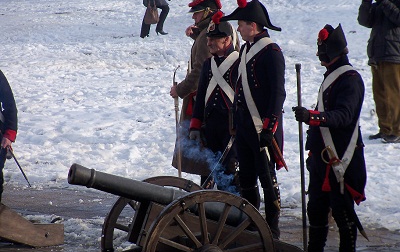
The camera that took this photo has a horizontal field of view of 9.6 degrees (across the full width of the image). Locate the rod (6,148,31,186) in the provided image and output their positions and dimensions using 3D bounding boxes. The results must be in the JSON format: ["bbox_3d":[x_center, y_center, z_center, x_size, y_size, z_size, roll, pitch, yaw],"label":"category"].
[{"bbox_3d":[-1.400,0.317,18.500,0.025,0.400,0.025,-30,0,0],"label":"rod"}]

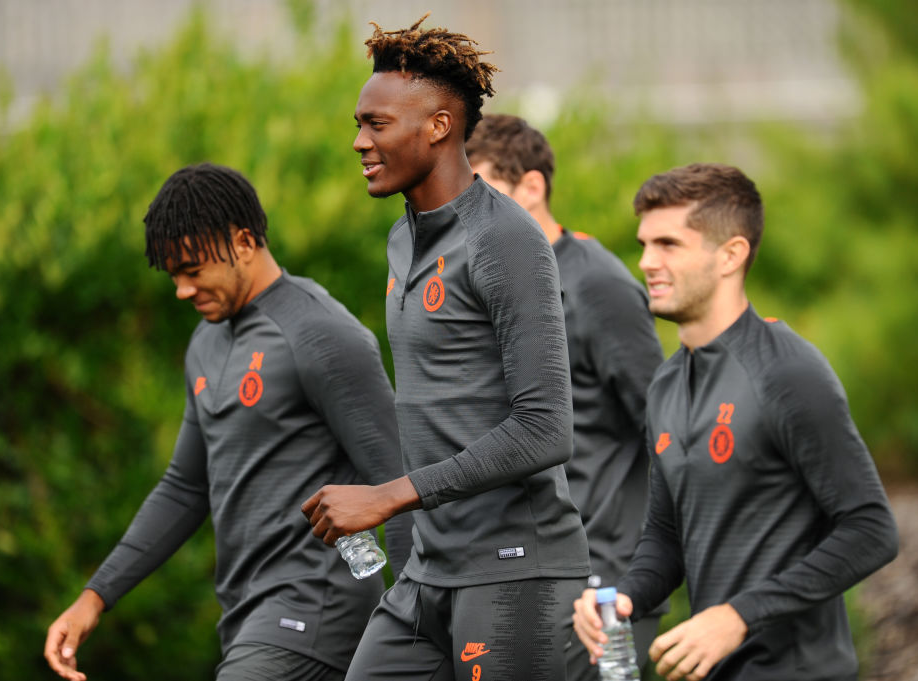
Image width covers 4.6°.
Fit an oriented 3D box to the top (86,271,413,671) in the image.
[{"bbox_3d":[-0.342,0.219,19.400,0.420,0.690,0.560,0,-1,-35],"label":"top"}]

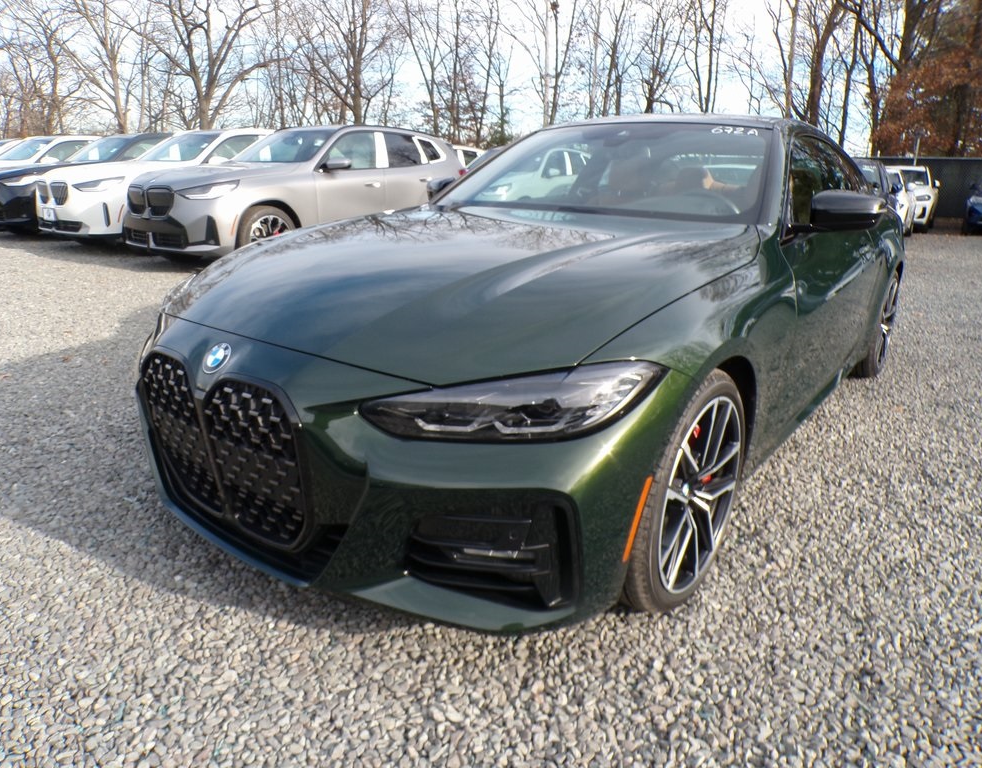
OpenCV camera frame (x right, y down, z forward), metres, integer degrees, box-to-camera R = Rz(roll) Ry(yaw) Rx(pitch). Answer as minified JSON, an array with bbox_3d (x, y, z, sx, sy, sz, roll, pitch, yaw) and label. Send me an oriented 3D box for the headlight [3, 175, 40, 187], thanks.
[{"bbox_3d":[-7.053,-3.058,10.660,0.640,0.200,0.260,1,17,0],"label":"headlight"}]

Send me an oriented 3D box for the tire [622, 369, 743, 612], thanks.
[{"bbox_3d":[0.465,0.262,1.911,0.235,0.660,0.660,14,21,36],"label":"tire"}]

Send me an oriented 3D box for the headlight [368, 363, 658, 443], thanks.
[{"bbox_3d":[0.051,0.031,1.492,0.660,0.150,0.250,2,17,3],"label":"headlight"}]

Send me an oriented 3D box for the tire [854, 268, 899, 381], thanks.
[{"bbox_3d":[2.163,-0.380,4.109,0.260,0.660,0.660,13,21,35],"label":"tire"}]

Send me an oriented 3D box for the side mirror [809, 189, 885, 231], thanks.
[{"bbox_3d":[1.223,-0.609,2.471,0.250,0.155,0.160,13,21,35],"label":"side mirror"}]

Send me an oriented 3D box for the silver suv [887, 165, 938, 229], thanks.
[{"bbox_3d":[11.026,-5.177,19.399,1.880,1.650,4.500,11,19,29],"label":"silver suv"}]

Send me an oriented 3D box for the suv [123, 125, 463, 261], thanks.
[{"bbox_3d":[-2.383,-2.557,9.445,1.950,1.660,4.750,12,20,32],"label":"suv"}]

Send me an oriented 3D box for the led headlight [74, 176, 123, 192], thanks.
[{"bbox_3d":[-5.036,-2.557,9.083,0.660,0.200,0.260,1,17,0],"label":"led headlight"}]

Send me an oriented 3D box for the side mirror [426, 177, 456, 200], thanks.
[{"bbox_3d":[-0.238,-0.947,3.509,0.250,0.155,0.160,13,21,35],"label":"side mirror"}]

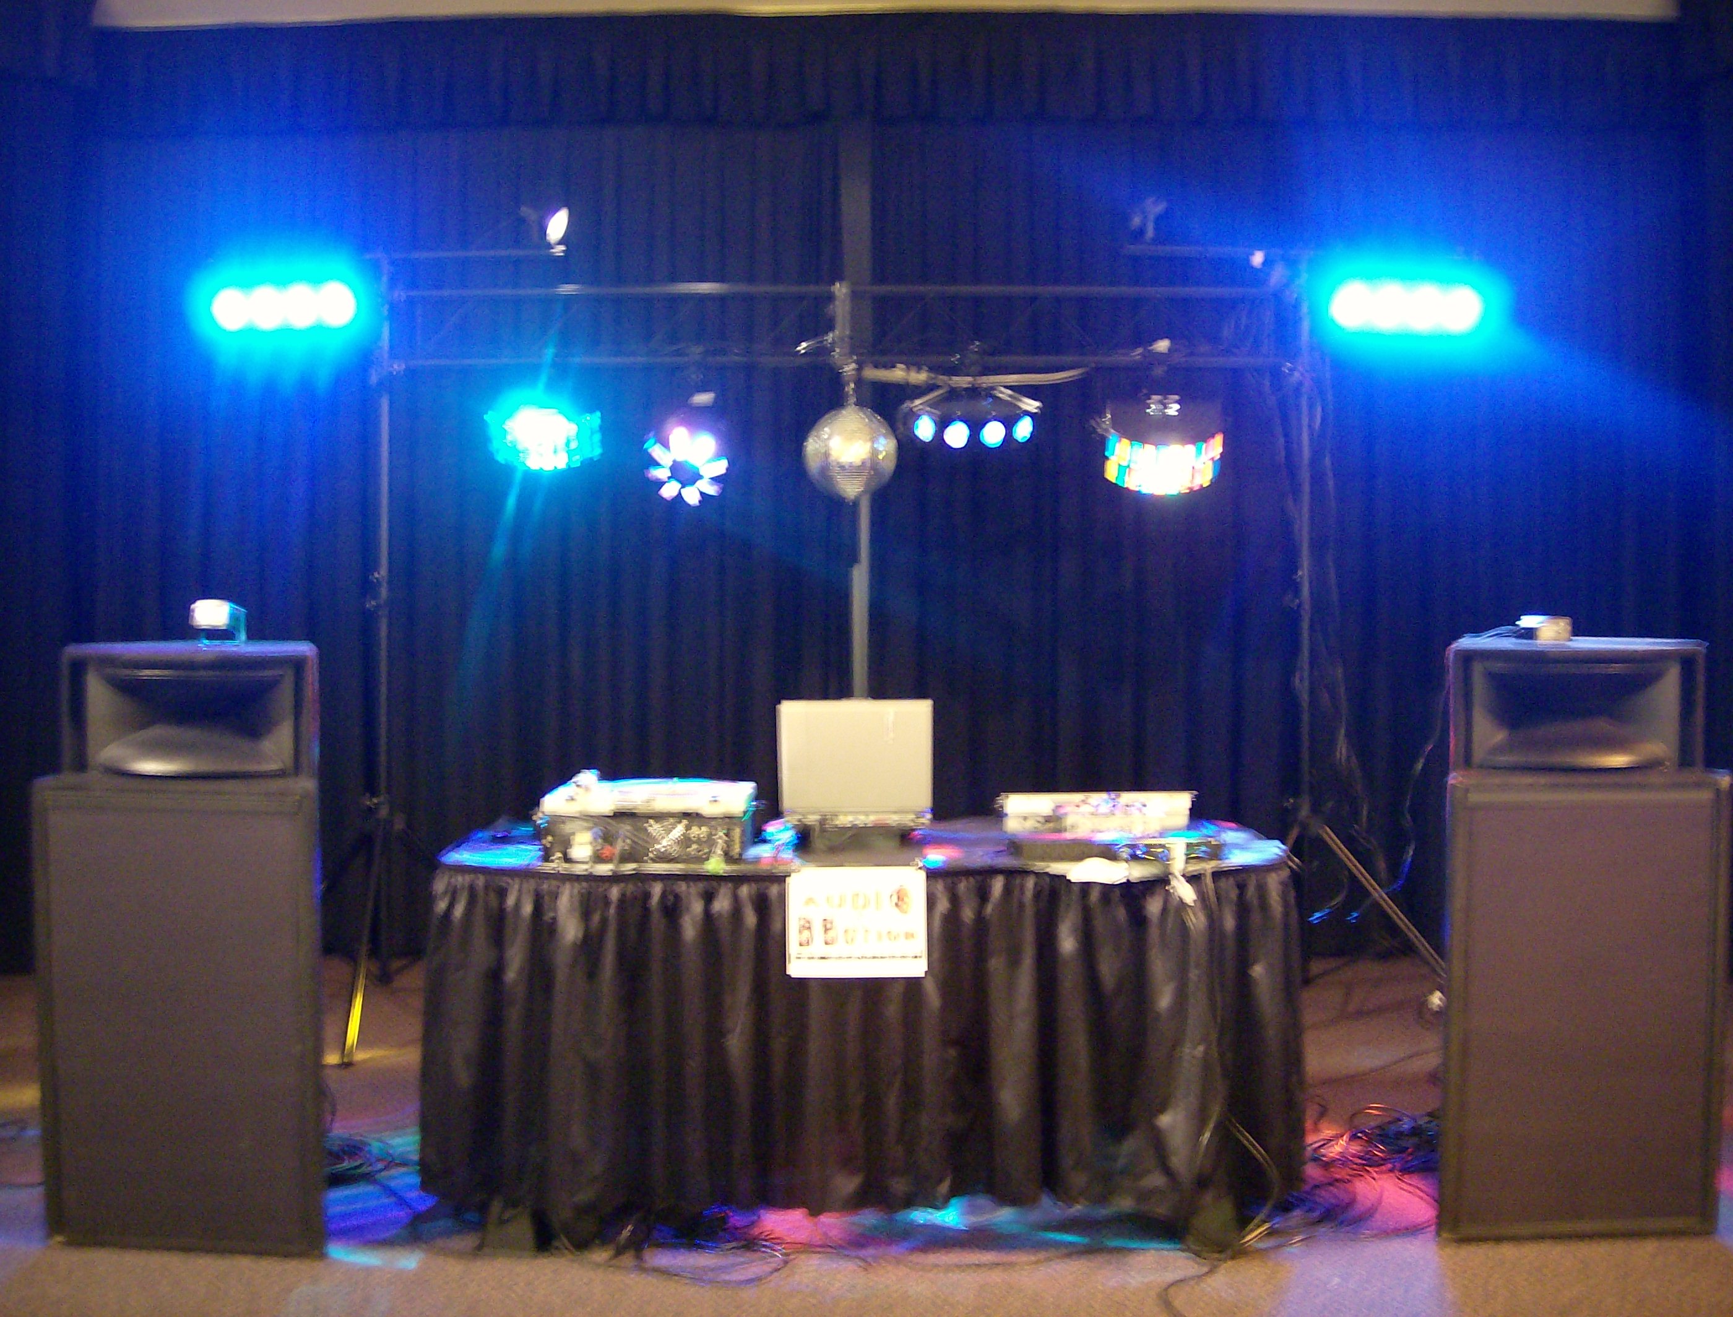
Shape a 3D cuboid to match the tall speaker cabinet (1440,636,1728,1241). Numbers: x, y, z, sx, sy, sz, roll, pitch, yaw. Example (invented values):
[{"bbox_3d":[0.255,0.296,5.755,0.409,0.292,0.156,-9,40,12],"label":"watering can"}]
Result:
[{"bbox_3d":[1.454,0.570,3.924,0.565,1.205,0.530,0,3,-1],"label":"tall speaker cabinet"}]

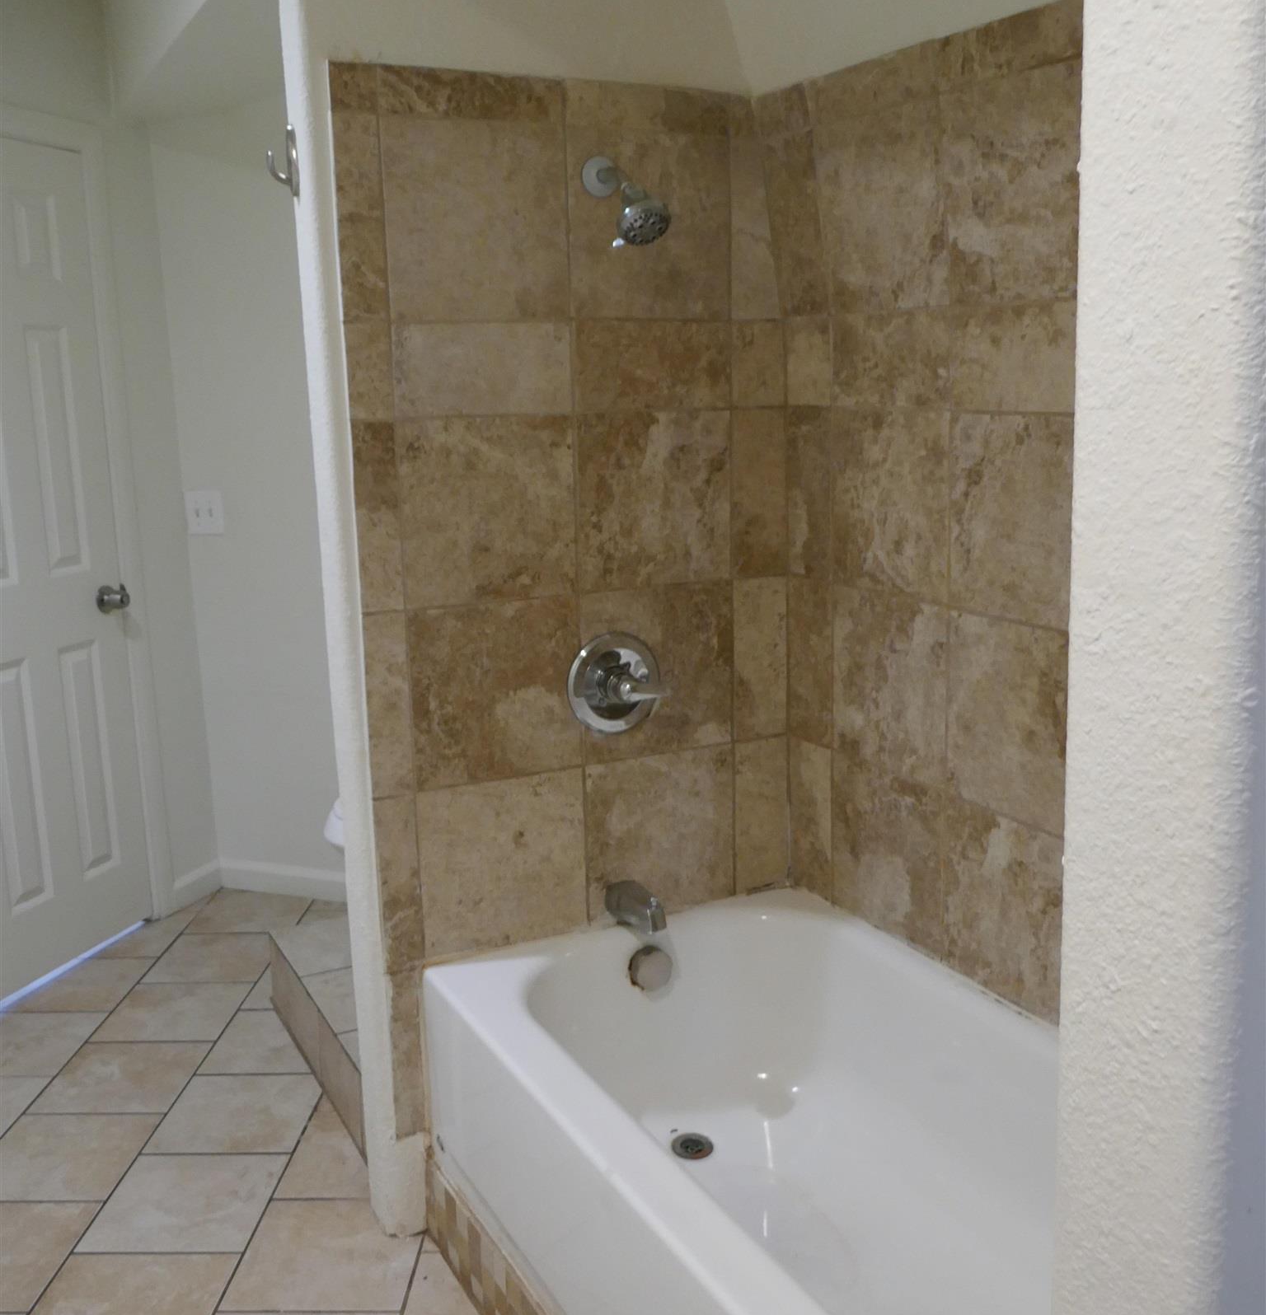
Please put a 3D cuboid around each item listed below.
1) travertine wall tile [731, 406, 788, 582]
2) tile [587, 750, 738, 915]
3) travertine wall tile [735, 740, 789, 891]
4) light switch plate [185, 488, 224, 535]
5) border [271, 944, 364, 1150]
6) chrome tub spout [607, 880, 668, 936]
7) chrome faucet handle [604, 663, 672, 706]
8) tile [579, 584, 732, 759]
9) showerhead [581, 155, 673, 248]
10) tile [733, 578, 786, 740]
[{"bbox_3d":[0.232,-0.294,2.381,0.114,0.301,0.012,-7,13,-25],"label":"travertine wall tile"},{"bbox_3d":[0.057,0.323,2.416,0.301,0.297,0.012,-7,13,-25],"label":"tile"},{"bbox_3d":[0.246,0.300,2.504,0.114,0.297,0.012,-7,13,-25],"label":"travertine wall tile"},{"bbox_3d":[-1.221,-0.411,3.753,0.118,0.120,0.008,3,12,18],"label":"light switch plate"},{"bbox_3d":[-0.686,0.827,2.862,0.014,0.188,0.870,-7,13,-27],"label":"border"},{"bbox_3d":[0.007,0.439,2.335,0.053,0.062,0.148,-7,13,-25],"label":"chrome tub spout"},{"bbox_3d":[0.004,0.051,2.276,0.085,0.062,0.072,-7,13,-25],"label":"chrome faucet handle"},{"bbox_3d":[0.050,0.027,2.355,0.301,0.301,0.012,-7,13,-25],"label":"tile"},{"bbox_3d":[-0.015,-0.724,2.071,0.088,0.150,0.192,-7,13,-25],"label":"showerhead"},{"bbox_3d":[0.239,0.004,2.443,0.114,0.301,0.012,-7,13,-25],"label":"tile"}]

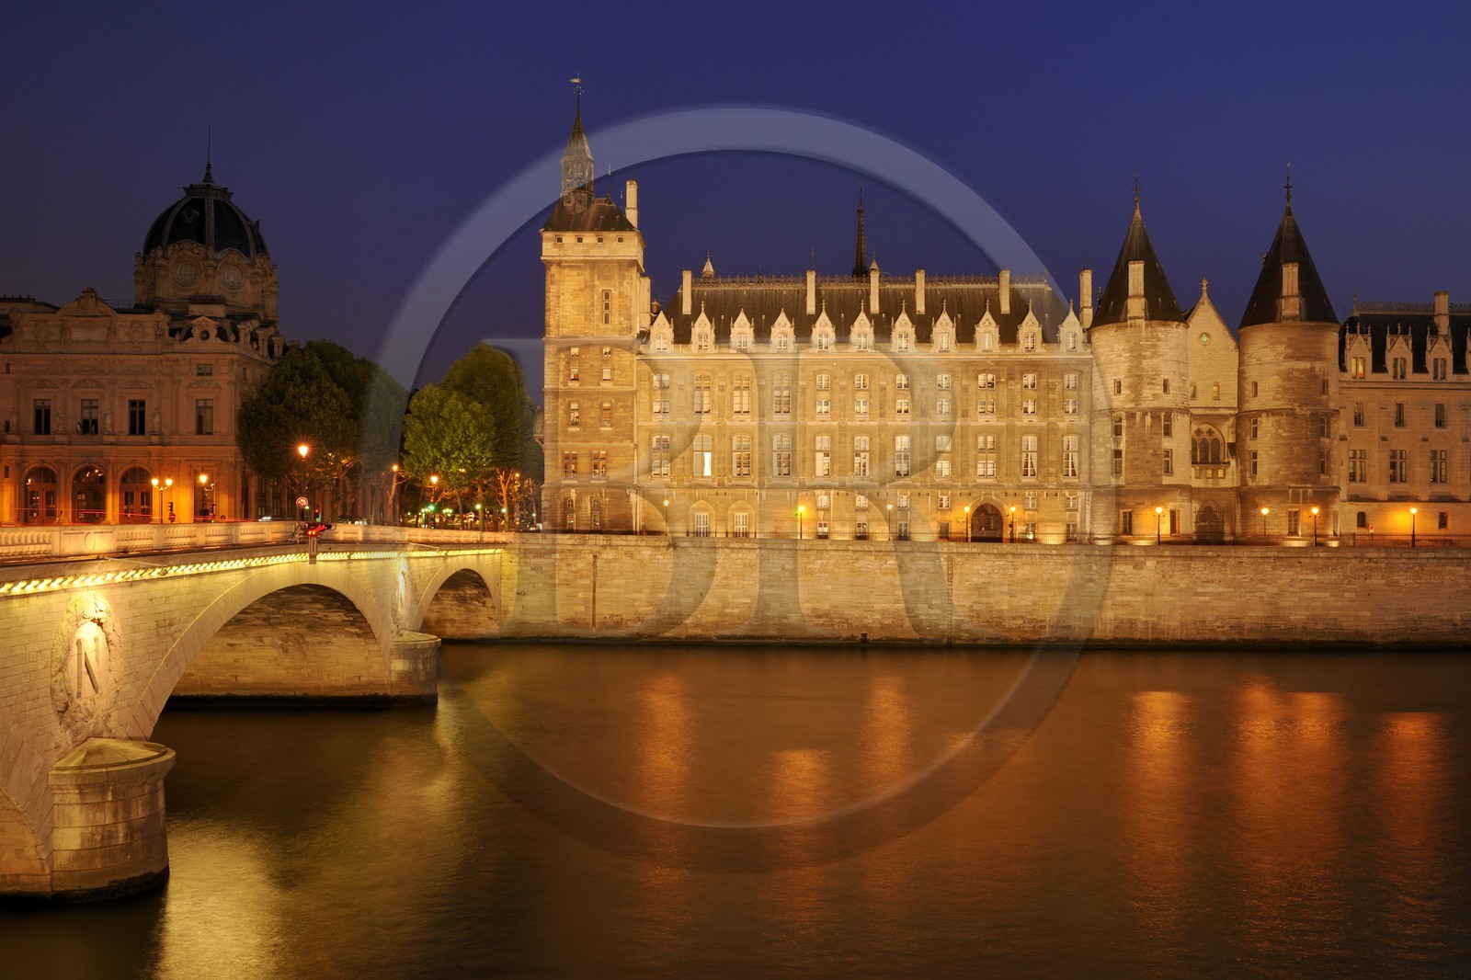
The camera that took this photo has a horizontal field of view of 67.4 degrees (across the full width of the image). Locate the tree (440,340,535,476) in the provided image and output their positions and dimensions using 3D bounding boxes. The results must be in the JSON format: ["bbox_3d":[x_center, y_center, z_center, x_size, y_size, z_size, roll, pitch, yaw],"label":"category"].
[{"bbox_3d":[-29.200,-6.000,131.000,11.300,22.500,11.000,0,-1,0],"label":"tree"}]

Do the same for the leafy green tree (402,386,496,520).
[{"bbox_3d":[-30.800,-3.100,119.000,10.300,16.800,10.000,0,-1,0],"label":"leafy green tree"}]

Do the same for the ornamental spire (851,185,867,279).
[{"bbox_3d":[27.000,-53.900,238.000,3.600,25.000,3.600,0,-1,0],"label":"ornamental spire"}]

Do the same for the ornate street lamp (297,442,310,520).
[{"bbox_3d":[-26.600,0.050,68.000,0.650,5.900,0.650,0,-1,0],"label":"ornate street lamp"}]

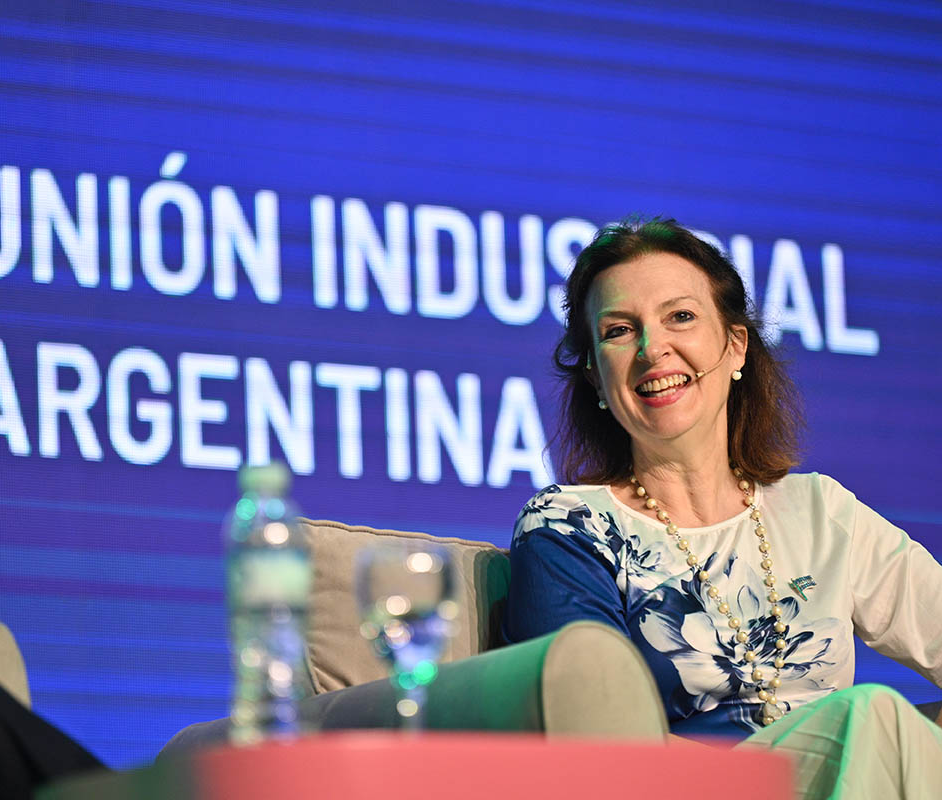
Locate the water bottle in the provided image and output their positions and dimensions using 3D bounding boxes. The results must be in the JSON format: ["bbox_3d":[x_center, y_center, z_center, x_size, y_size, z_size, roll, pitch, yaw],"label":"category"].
[{"bbox_3d":[-0.153,0.157,4.150,0.060,0.214,0.060,-2,-9,0],"label":"water bottle"}]

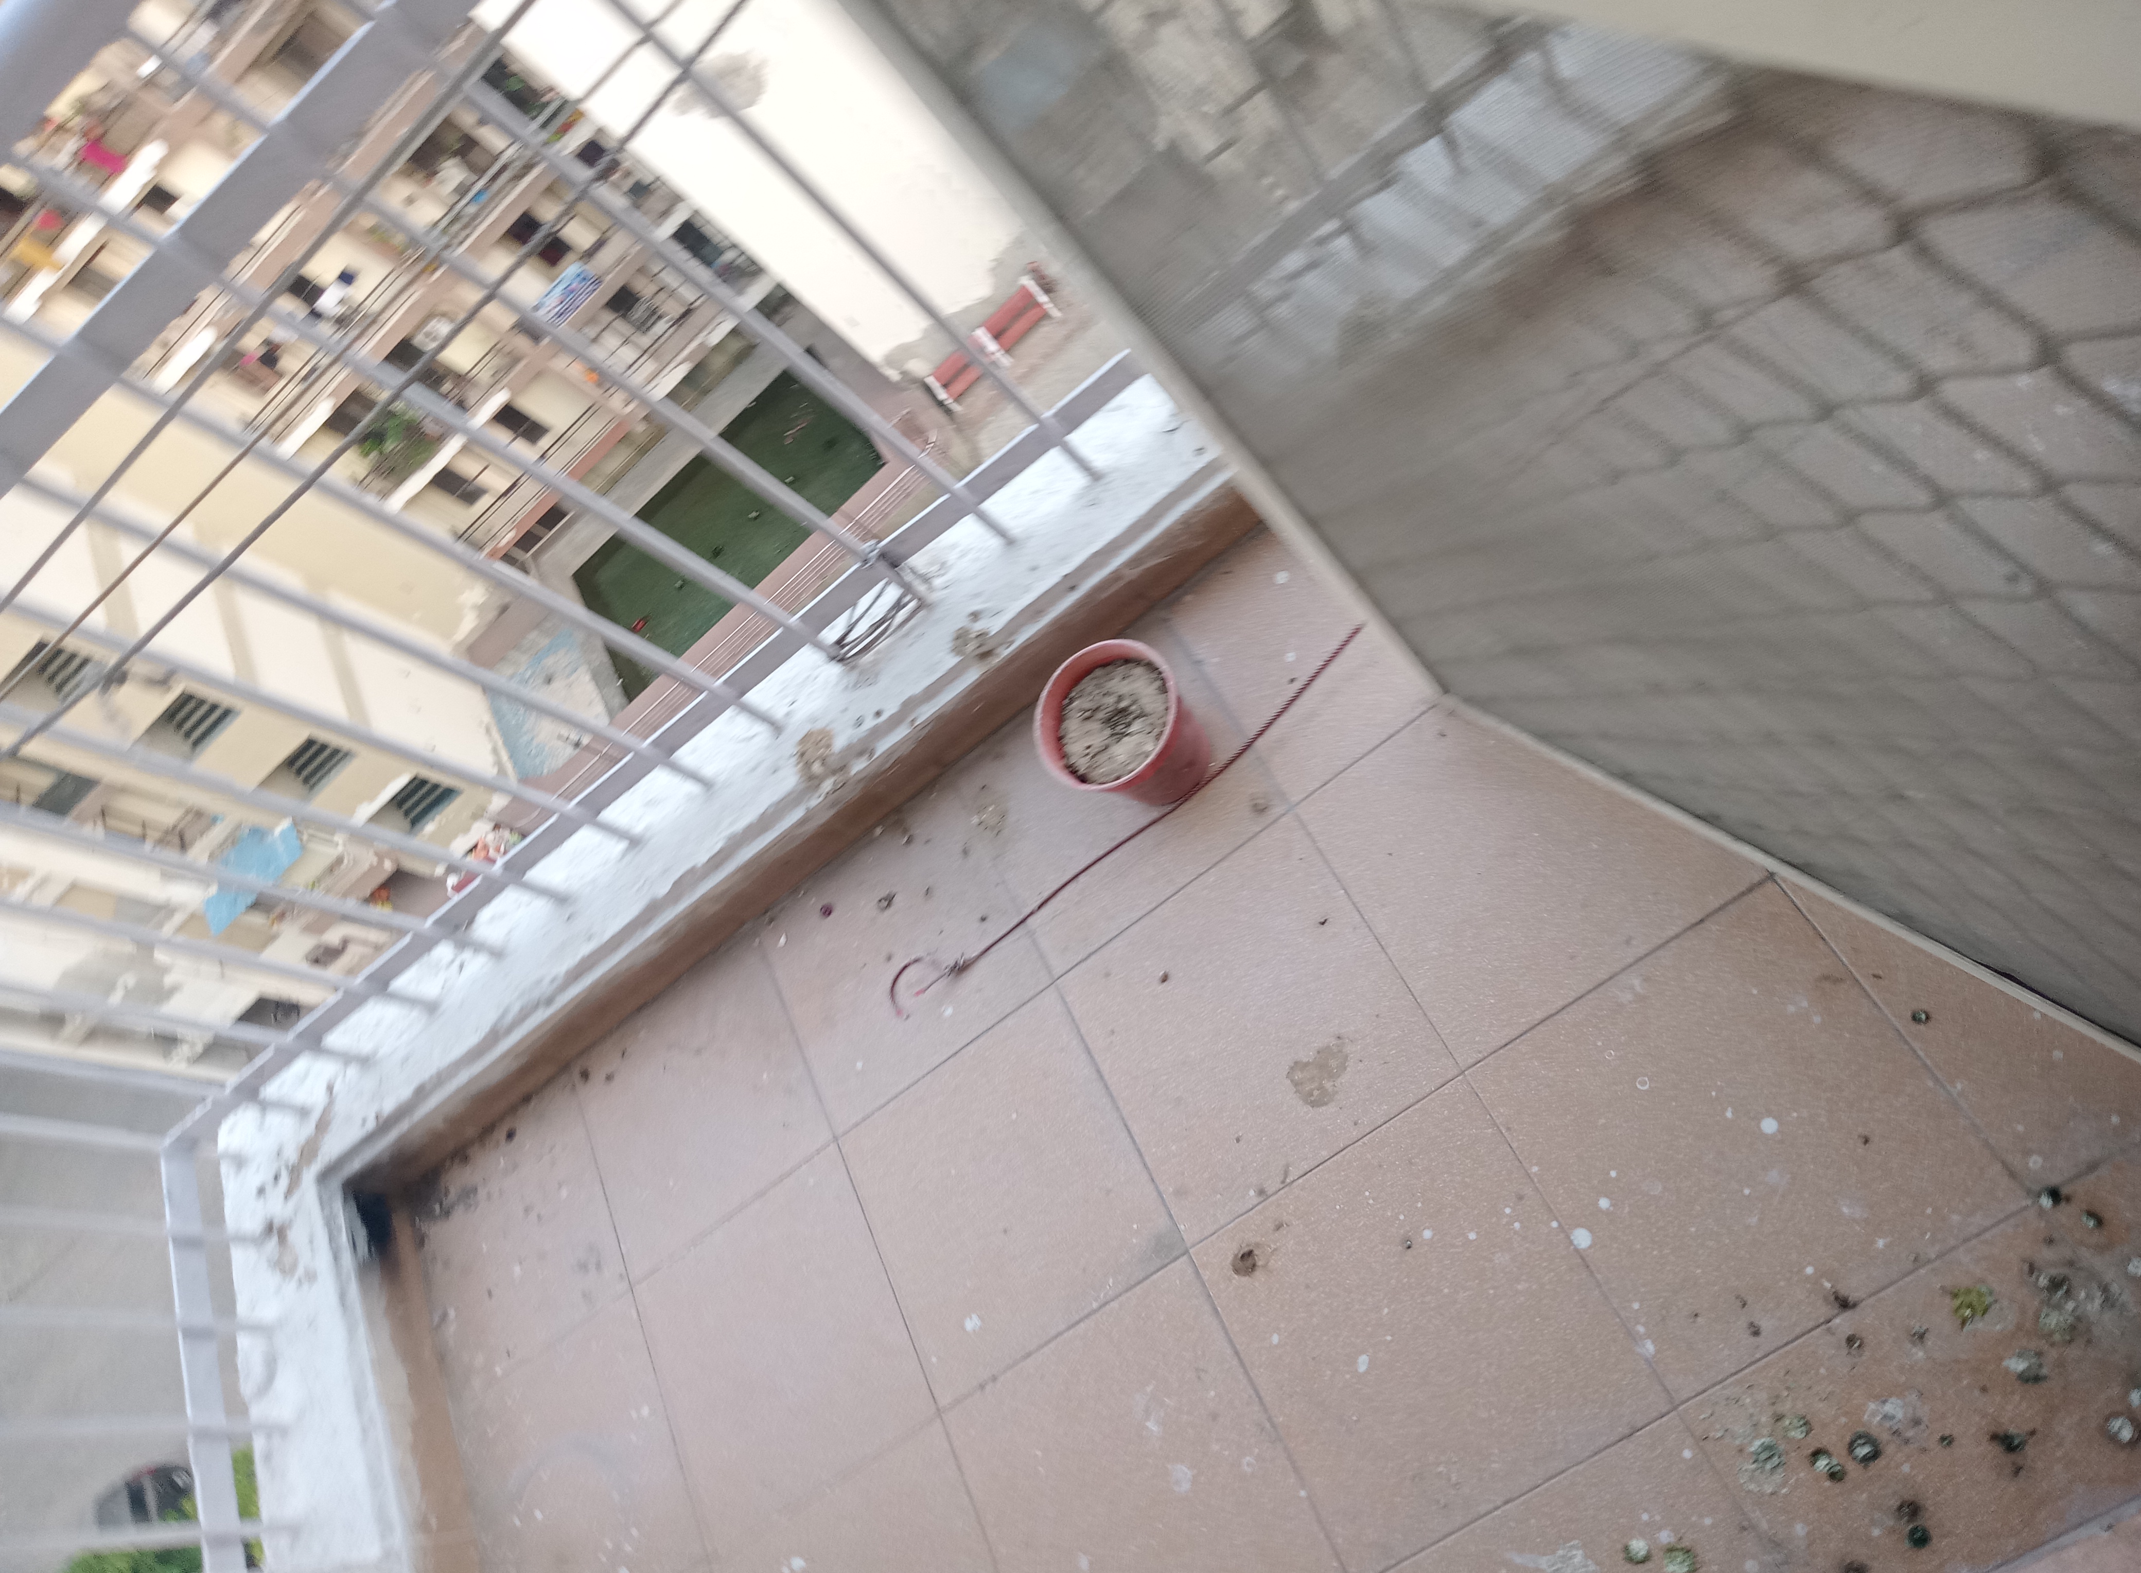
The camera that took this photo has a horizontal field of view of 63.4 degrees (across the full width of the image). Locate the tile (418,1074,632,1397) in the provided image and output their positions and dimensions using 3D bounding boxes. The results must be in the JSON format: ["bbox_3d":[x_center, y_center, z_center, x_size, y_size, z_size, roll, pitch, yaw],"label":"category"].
[{"bbox_3d":[-0.633,0.524,1.986,0.269,0.015,0.266,-37,58,15],"label":"tile"}]

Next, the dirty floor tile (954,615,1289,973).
[{"bbox_3d":[0.055,0.008,1.761,0.302,0.015,0.266,-37,58,15],"label":"dirty floor tile"}]

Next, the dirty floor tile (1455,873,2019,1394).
[{"bbox_3d":[0.524,0.278,1.384,0.302,0.015,0.302,-37,58,15],"label":"dirty floor tile"}]

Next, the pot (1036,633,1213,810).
[{"bbox_3d":[0.064,-0.051,1.693,0.153,0.124,0.153,-11,68,27],"label":"pot"}]

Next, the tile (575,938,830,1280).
[{"bbox_3d":[-0.413,0.358,1.914,0.302,0.015,0.266,-37,58,15],"label":"tile"}]

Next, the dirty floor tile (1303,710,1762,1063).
[{"bbox_3d":[0.403,0.048,1.539,0.302,0.015,0.302,-37,58,15],"label":"dirty floor tile"}]

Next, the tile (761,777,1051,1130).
[{"bbox_3d":[-0.179,0.183,1.837,0.302,0.015,0.266,-37,58,15],"label":"tile"}]

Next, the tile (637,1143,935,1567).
[{"bbox_3d":[-0.299,0.574,1.768,0.302,0.015,0.302,-37,58,15],"label":"tile"}]

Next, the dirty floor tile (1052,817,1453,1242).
[{"bbox_3d":[0.169,0.223,1.615,0.302,0.015,0.302,-37,58,15],"label":"dirty floor tile"}]

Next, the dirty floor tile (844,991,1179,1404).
[{"bbox_3d":[-0.065,0.399,1.692,0.302,0.015,0.302,-37,58,15],"label":"dirty floor tile"}]

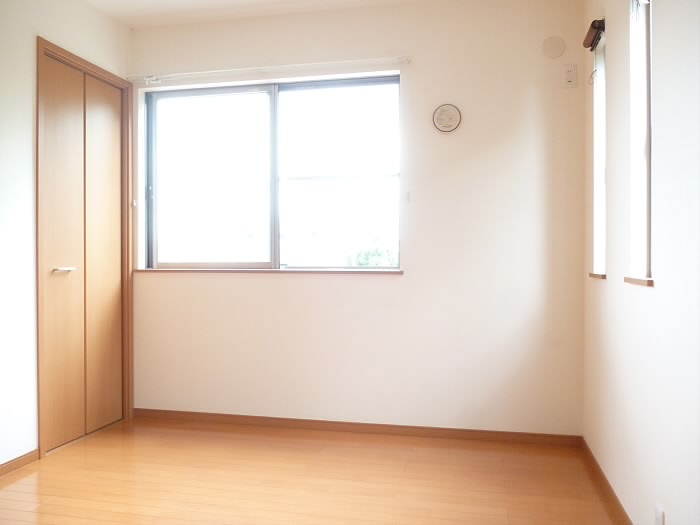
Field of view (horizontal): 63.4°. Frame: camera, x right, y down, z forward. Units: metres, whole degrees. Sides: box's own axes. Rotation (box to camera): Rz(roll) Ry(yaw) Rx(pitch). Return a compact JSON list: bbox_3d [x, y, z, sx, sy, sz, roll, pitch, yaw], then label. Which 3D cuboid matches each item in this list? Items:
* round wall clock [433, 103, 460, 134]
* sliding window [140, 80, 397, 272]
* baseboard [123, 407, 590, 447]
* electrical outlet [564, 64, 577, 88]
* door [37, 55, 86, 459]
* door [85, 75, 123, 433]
[{"bbox_3d":[0.522,-0.777,3.041,0.153,0.153,0.029,0,1,13],"label":"round wall clock"},{"bbox_3d":[-0.489,-0.505,3.360,1.611,1.108,0.108,0,1,13],"label":"sliding window"},{"bbox_3d":[-0.055,0.926,3.195,2.581,0.061,0.015,0,1,13],"label":"baseboard"},{"bbox_3d":[1.138,-0.957,2.911,0.067,0.122,0.013,0,1,13],"label":"electrical outlet"},{"bbox_3d":[-1.521,-0.046,2.982,0.035,2.009,0.330,0,1,13],"label":"door"},{"bbox_3d":[-1.449,-0.049,3.304,0.035,2.009,0.330,0,1,13],"label":"door"}]

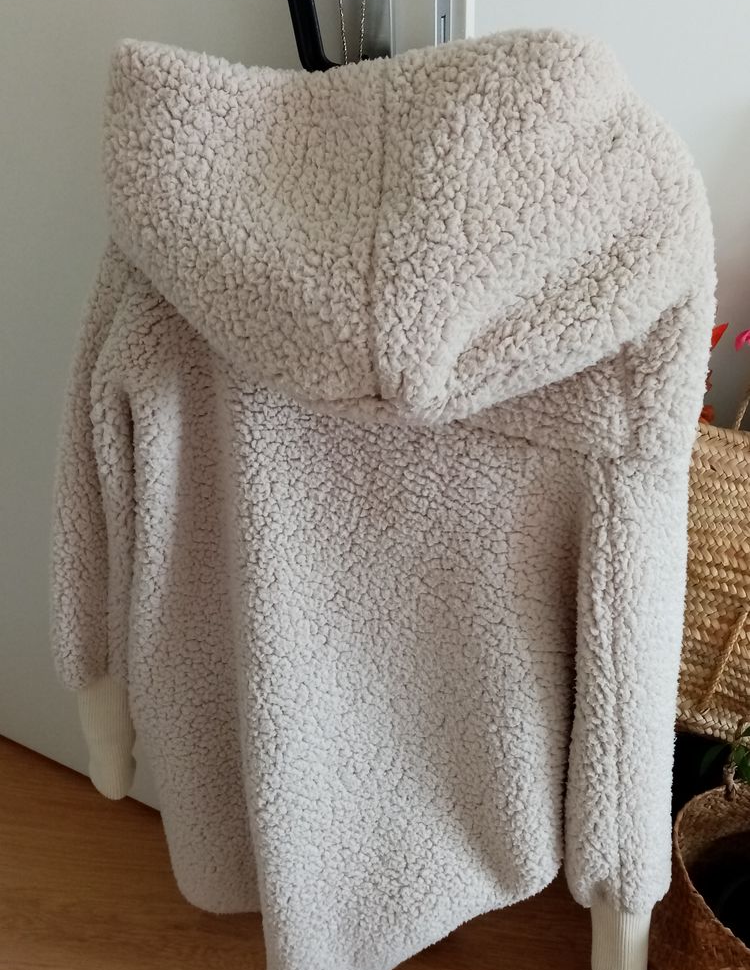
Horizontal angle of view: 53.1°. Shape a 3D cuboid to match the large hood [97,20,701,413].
[{"bbox_3d":[0.014,-0.163,0.508,0.390,0.240,0.180,10,29,24],"label":"large hood"}]

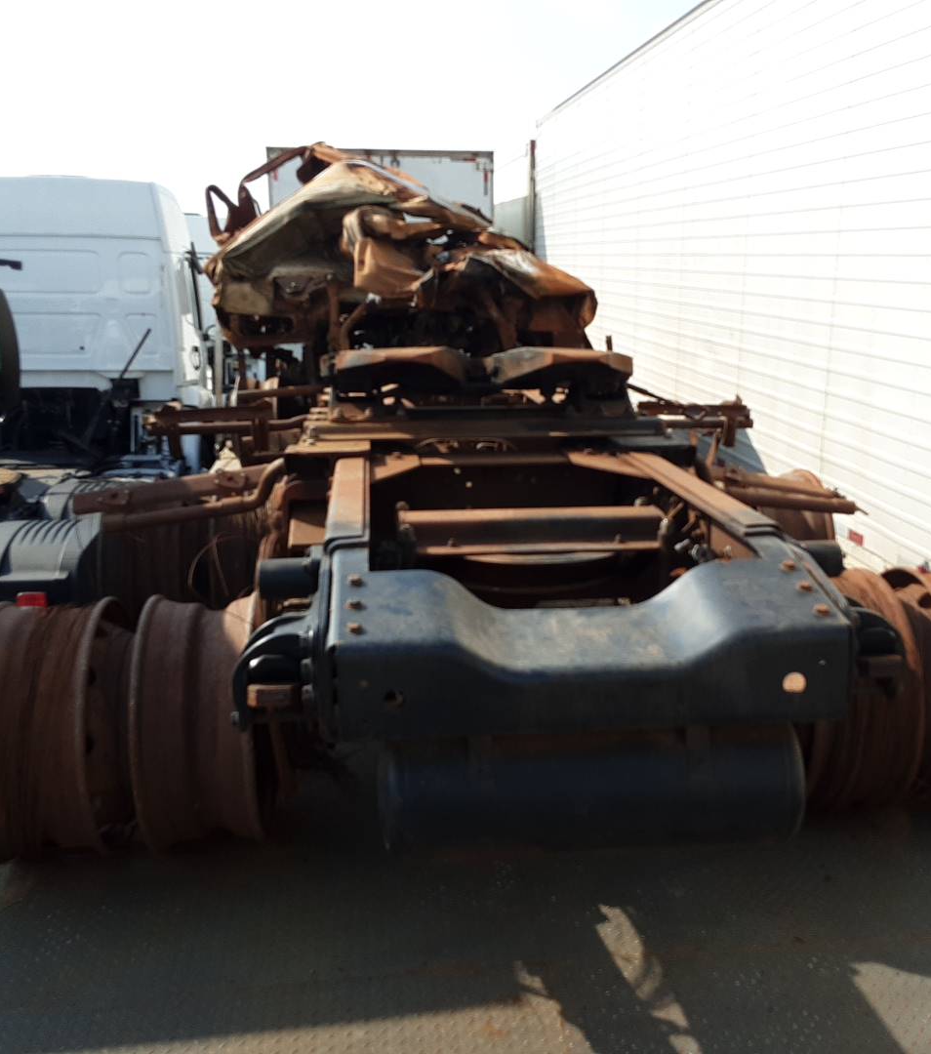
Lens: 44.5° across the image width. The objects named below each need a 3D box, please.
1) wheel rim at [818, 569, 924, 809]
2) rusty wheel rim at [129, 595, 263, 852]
[{"bbox_3d":[0.891,0.407,2.854,0.250,0.600,0.600,-2,13,-6],"label":"wheel rim"},{"bbox_3d":[-0.625,0.459,2.707,0.250,0.600,0.600,-2,13,-6],"label":"rusty wheel rim"}]

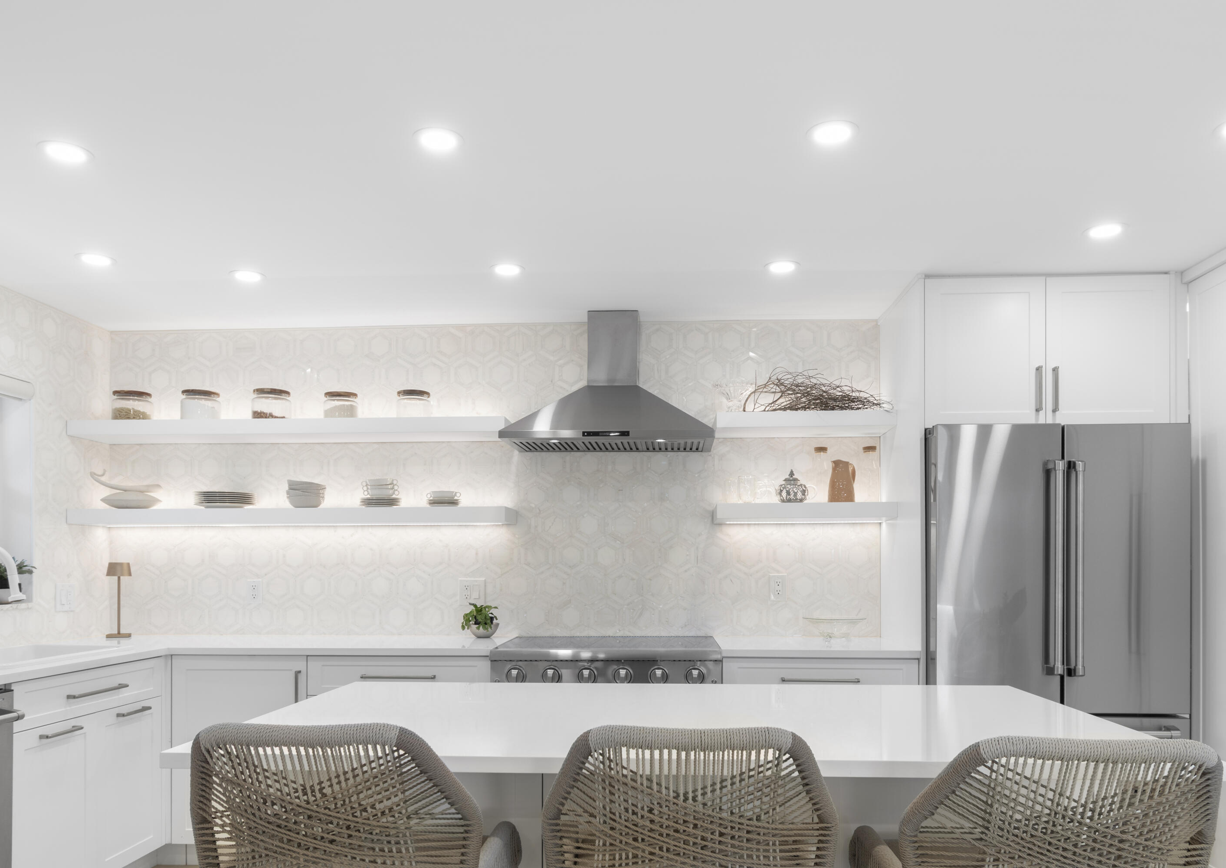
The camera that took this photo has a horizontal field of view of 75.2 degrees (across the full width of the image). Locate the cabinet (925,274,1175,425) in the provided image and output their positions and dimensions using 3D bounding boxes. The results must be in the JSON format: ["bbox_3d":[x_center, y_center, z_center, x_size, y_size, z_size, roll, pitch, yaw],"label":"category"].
[{"bbox_3d":[1.646,-0.293,3.279,0.905,0.561,0.620,0,-5,3],"label":"cabinet"}]

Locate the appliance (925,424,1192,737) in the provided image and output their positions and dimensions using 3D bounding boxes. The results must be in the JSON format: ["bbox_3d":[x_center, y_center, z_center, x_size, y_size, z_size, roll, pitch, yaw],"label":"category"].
[{"bbox_3d":[1.623,0.866,3.230,0.918,1.754,0.740,0,-5,3],"label":"appliance"}]

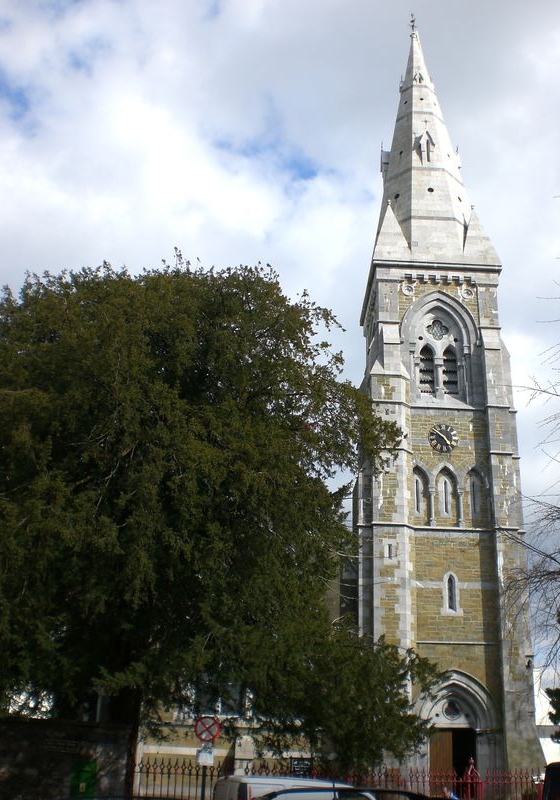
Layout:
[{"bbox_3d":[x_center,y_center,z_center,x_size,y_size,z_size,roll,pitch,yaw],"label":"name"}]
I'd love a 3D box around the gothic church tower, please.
[{"bbox_3d":[7.944,-3.353,47.787,7.973,45.836,7.638,2,-24,0],"label":"gothic church tower"}]

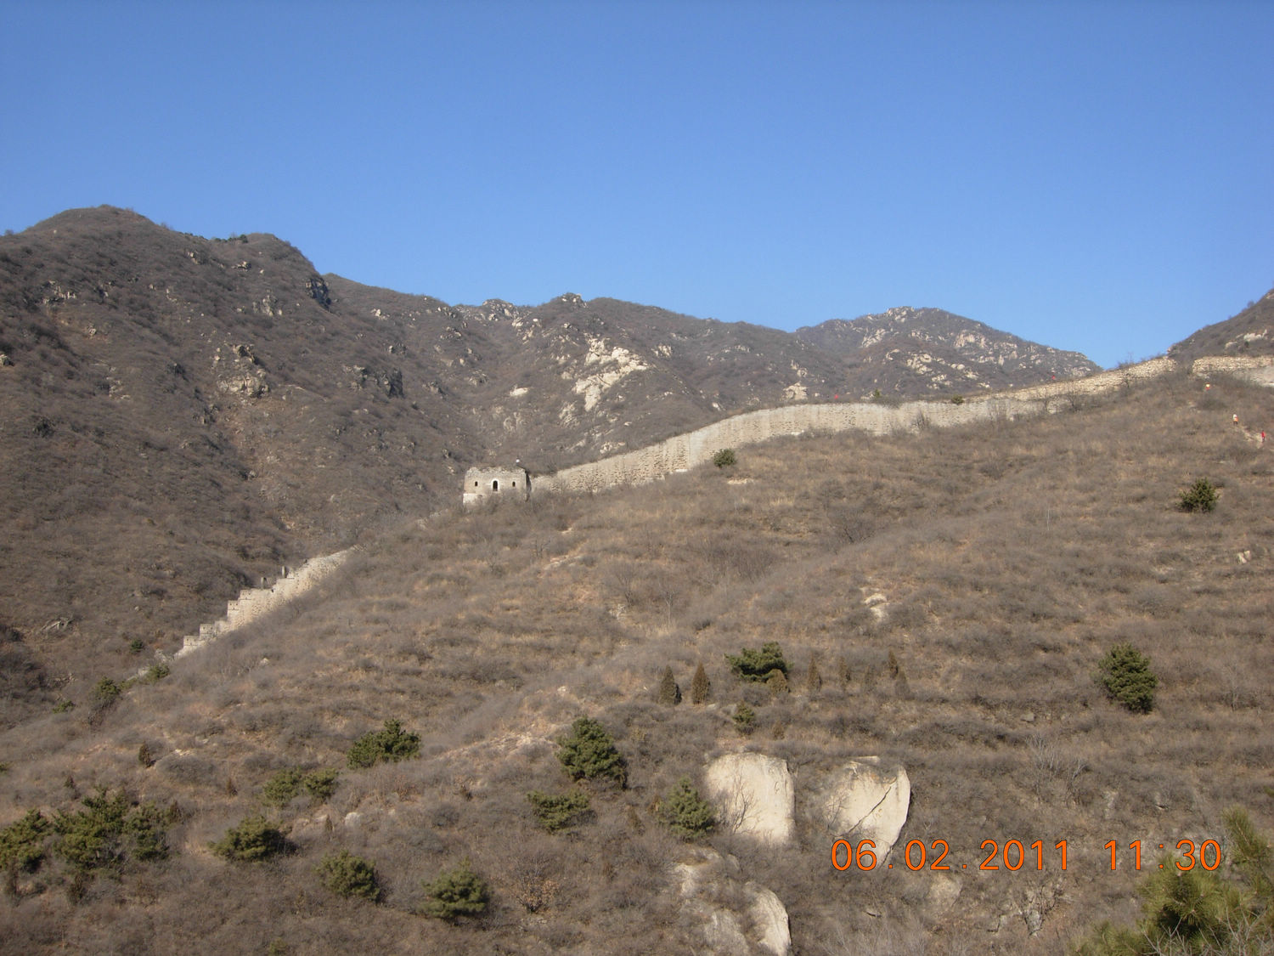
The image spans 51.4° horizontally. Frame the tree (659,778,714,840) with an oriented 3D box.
[{"bbox_3d":[4.020,26.150,105.000,4.360,4.950,4.060,0,-2,0],"label":"tree"}]

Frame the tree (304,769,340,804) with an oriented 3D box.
[{"bbox_3d":[-21.910,21.390,92.000,2.480,2.350,2.360,0,0,0],"label":"tree"}]

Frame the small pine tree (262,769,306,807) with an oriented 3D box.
[{"bbox_3d":[-24.530,21.530,92.000,3.020,2.630,2.720,0,0,0],"label":"small pine tree"}]

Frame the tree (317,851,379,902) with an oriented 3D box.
[{"bbox_3d":[-22.180,30.610,102.000,4.760,3.900,4.420,0,-2,0],"label":"tree"}]

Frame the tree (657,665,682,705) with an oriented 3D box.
[{"bbox_3d":[2.880,18.480,118.000,2.240,3.470,2.080,0,-2,0],"label":"tree"}]

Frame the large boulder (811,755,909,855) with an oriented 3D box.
[{"bbox_3d":[15.140,22.380,90.000,6.490,6.830,3.900,0,0,0],"label":"large boulder"}]

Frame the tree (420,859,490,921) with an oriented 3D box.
[{"bbox_3d":[-13.570,30.790,99.000,5.050,4.590,4.700,0,-2,0],"label":"tree"}]

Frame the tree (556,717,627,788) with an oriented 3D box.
[{"bbox_3d":[-3.140,18.870,91.000,4.710,4.850,4.470,0,0,0],"label":"tree"}]

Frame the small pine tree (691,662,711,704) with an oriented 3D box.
[{"bbox_3d":[4.860,15.630,101.000,1.550,3.260,1.550,0,0,0],"label":"small pine tree"}]

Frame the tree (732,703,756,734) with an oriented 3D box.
[{"bbox_3d":[9.170,20.500,113.000,1.890,2.830,1.760,0,-2,0],"label":"tree"}]

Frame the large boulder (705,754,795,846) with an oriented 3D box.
[{"bbox_3d":[9.040,25.960,107.000,7.110,6.890,4.800,0,-2,0],"label":"large boulder"}]

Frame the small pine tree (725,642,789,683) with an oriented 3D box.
[{"bbox_3d":[9.340,14.410,104.000,4.850,3.120,3.880,0,0,0],"label":"small pine tree"}]

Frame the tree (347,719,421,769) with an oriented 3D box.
[{"bbox_3d":[-22.470,23.670,118.000,6.360,4.430,5.090,0,-2,0],"label":"tree"}]

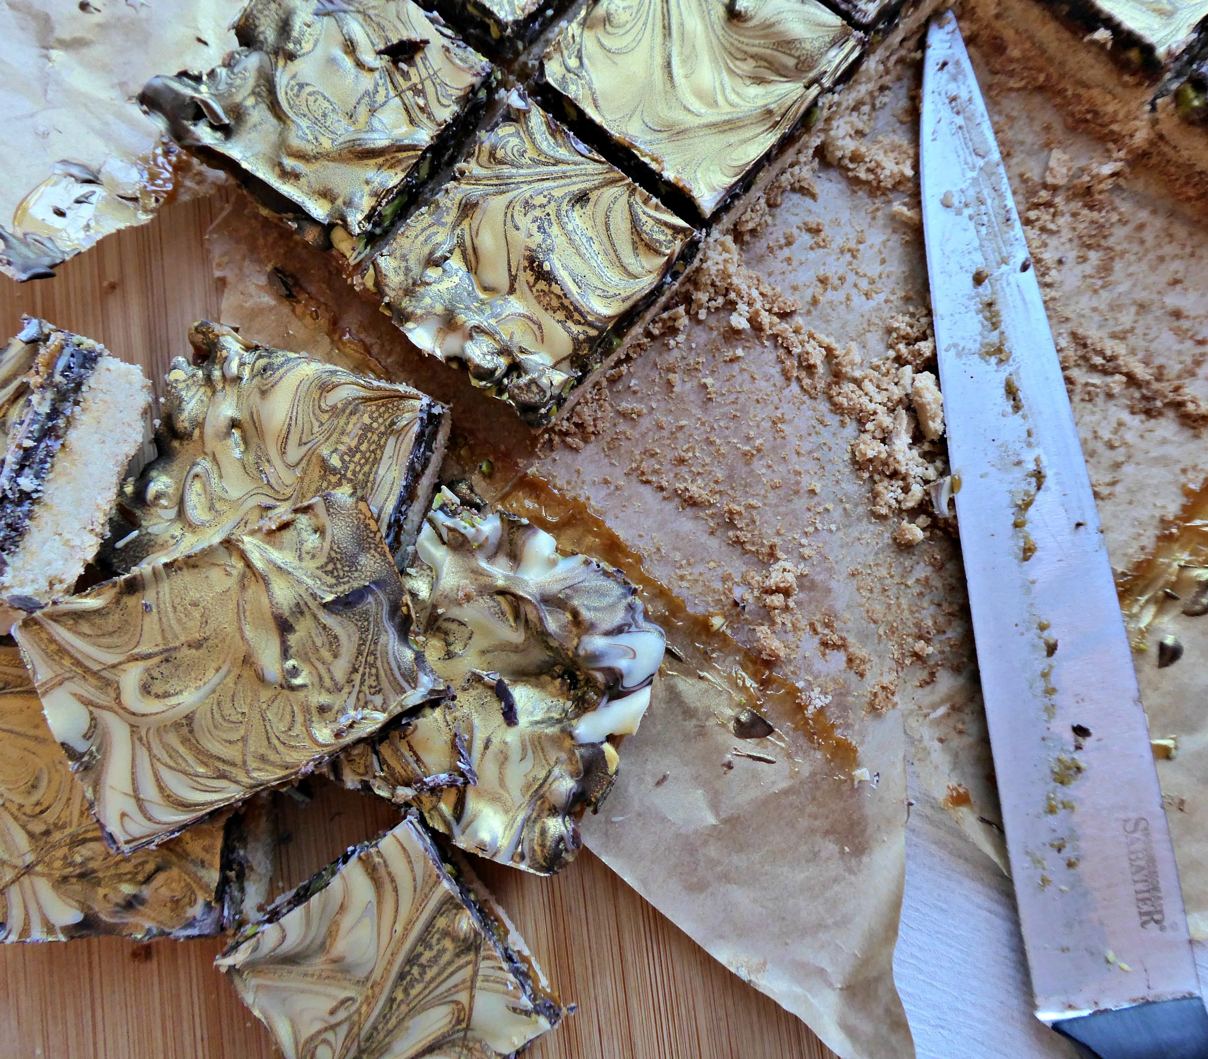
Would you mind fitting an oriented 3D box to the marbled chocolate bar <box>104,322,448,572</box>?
[{"bbox_3d":[-0.064,-0.009,0.204,0.054,0.025,0.045,10,80,5],"label":"marbled chocolate bar"}]

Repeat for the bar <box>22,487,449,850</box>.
[{"bbox_3d":[-0.063,0.025,0.176,0.056,0.023,0.041,-25,80,-10],"label":"bar"}]

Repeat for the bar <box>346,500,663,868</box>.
[{"bbox_3d":[-0.019,0.032,0.194,0.048,0.025,0.050,21,81,6],"label":"bar"}]

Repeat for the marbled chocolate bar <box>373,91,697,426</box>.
[{"bbox_3d":[-0.014,-0.055,0.210,0.048,0.025,0.047,39,83,9],"label":"marbled chocolate bar"}]

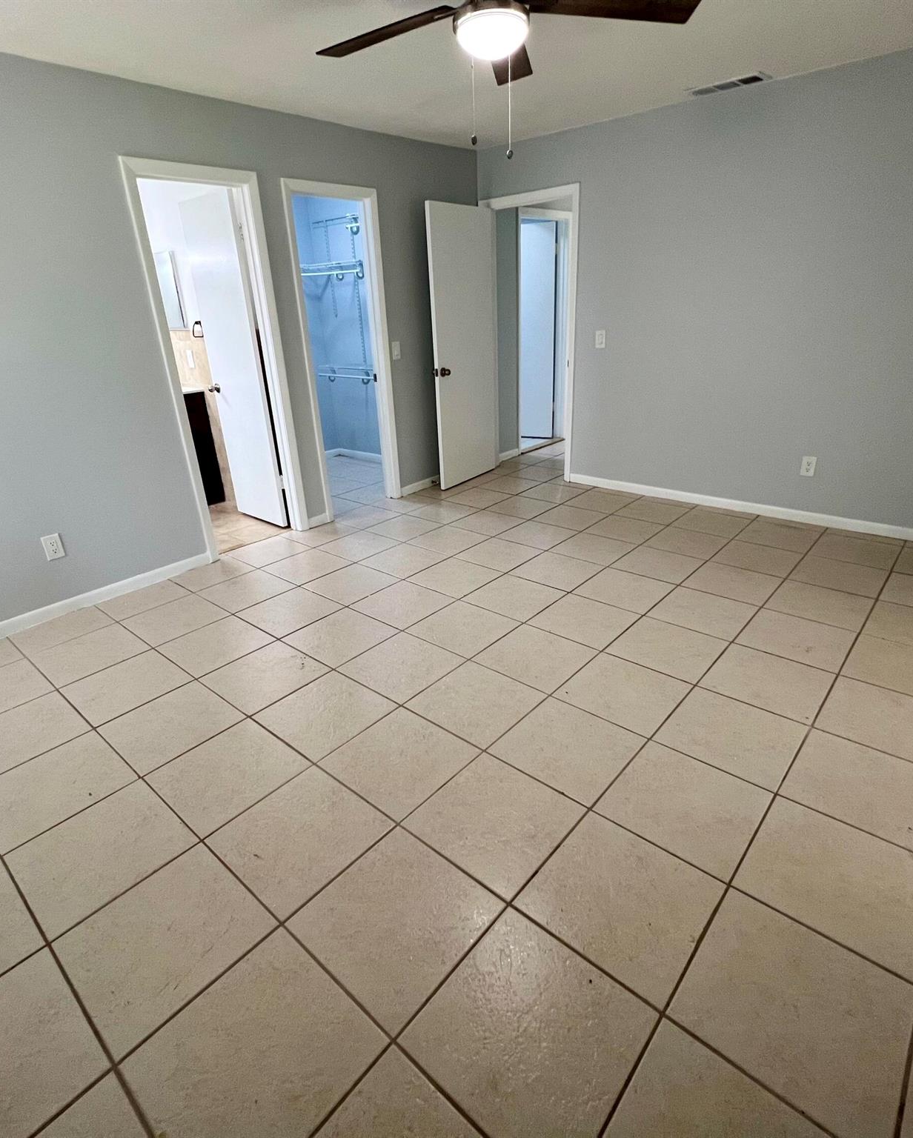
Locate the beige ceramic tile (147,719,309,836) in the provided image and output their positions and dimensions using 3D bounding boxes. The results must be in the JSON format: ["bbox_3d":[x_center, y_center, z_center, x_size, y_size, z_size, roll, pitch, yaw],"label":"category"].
[{"bbox_3d":[-0.780,0.701,1.961,0.395,0.012,0.395,19,33,37],"label":"beige ceramic tile"}]

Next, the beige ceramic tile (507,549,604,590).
[{"bbox_3d":[0.591,0.013,3.328,0.406,0.010,0.406,18,31,38],"label":"beige ceramic tile"}]

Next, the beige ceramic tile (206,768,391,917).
[{"bbox_3d":[-0.467,0.799,1.717,0.398,0.010,0.398,17,31,38],"label":"beige ceramic tile"}]

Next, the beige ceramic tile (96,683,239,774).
[{"bbox_3d":[-1.067,0.584,2.142,0.393,0.010,0.393,17,31,38],"label":"beige ceramic tile"}]

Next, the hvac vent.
[{"bbox_3d":[1.487,-2.666,3.140,0.400,0.025,0.180,19,33,37],"label":"hvac vent"}]

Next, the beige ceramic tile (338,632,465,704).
[{"bbox_3d":[-0.237,0.422,2.485,0.406,0.010,0.406,18,31,38],"label":"beige ceramic tile"}]

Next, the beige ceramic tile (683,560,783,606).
[{"bbox_3d":[1.493,0.079,3.084,0.406,0.010,0.406,18,31,38],"label":"beige ceramic tile"}]

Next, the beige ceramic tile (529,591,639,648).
[{"bbox_3d":[0.625,0.251,2.782,0.406,0.010,0.406,18,31,38],"label":"beige ceramic tile"}]

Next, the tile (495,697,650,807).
[{"bbox_3d":[0.392,0.628,2.014,0.398,0.010,0.398,17,31,38],"label":"tile"}]

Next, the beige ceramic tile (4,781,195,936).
[{"bbox_3d":[-1.011,0.804,1.630,0.393,0.010,0.393,17,31,38],"label":"beige ceramic tile"}]

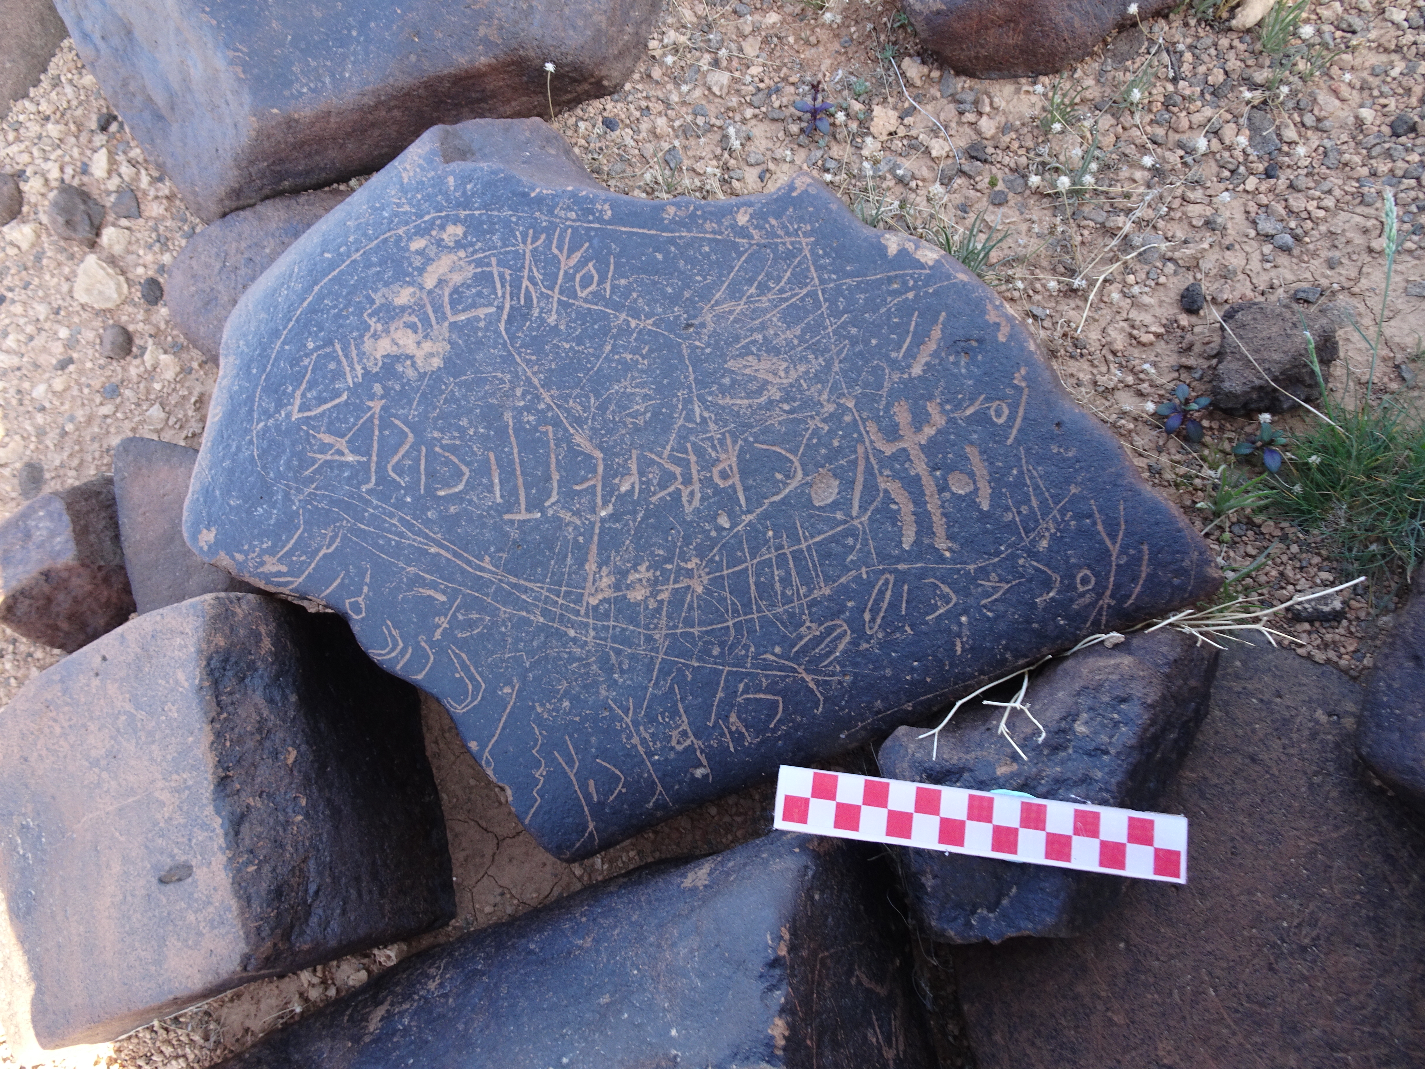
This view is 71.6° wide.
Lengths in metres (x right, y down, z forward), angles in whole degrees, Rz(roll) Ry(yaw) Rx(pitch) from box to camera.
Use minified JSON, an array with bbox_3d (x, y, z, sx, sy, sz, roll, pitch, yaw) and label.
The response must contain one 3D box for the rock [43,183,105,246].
[{"bbox_3d":[-0.367,-0.184,0.571,0.034,0.024,0.031,20,74,8],"label":"rock"}]

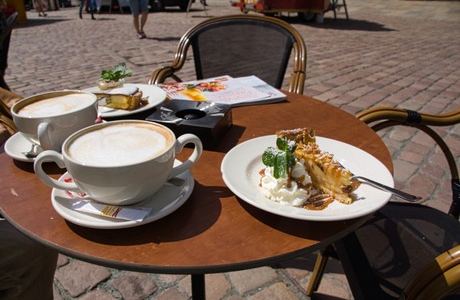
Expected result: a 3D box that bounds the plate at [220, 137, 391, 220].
[{"bbox_3d":[0.107,0.033,0.499,0.236,0.024,0.236,1,27,-1],"label":"plate"}]

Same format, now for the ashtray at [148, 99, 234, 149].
[{"bbox_3d":[-0.071,-0.051,0.638,0.121,0.039,0.116,8,28,12],"label":"ashtray"}]

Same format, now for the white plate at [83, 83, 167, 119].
[{"bbox_3d":[-0.250,-0.108,0.758,0.222,0.022,0.222,1,27,-1],"label":"white plate"}]

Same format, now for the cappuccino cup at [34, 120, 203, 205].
[{"bbox_3d":[-0.136,0.020,0.440,0.203,0.072,0.131,-6,28,-15],"label":"cappuccino cup"}]

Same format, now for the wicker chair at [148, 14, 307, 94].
[{"bbox_3d":[-0.001,-0.068,1.389,0.560,0.861,0.580,5,27,6],"label":"wicker chair"}]

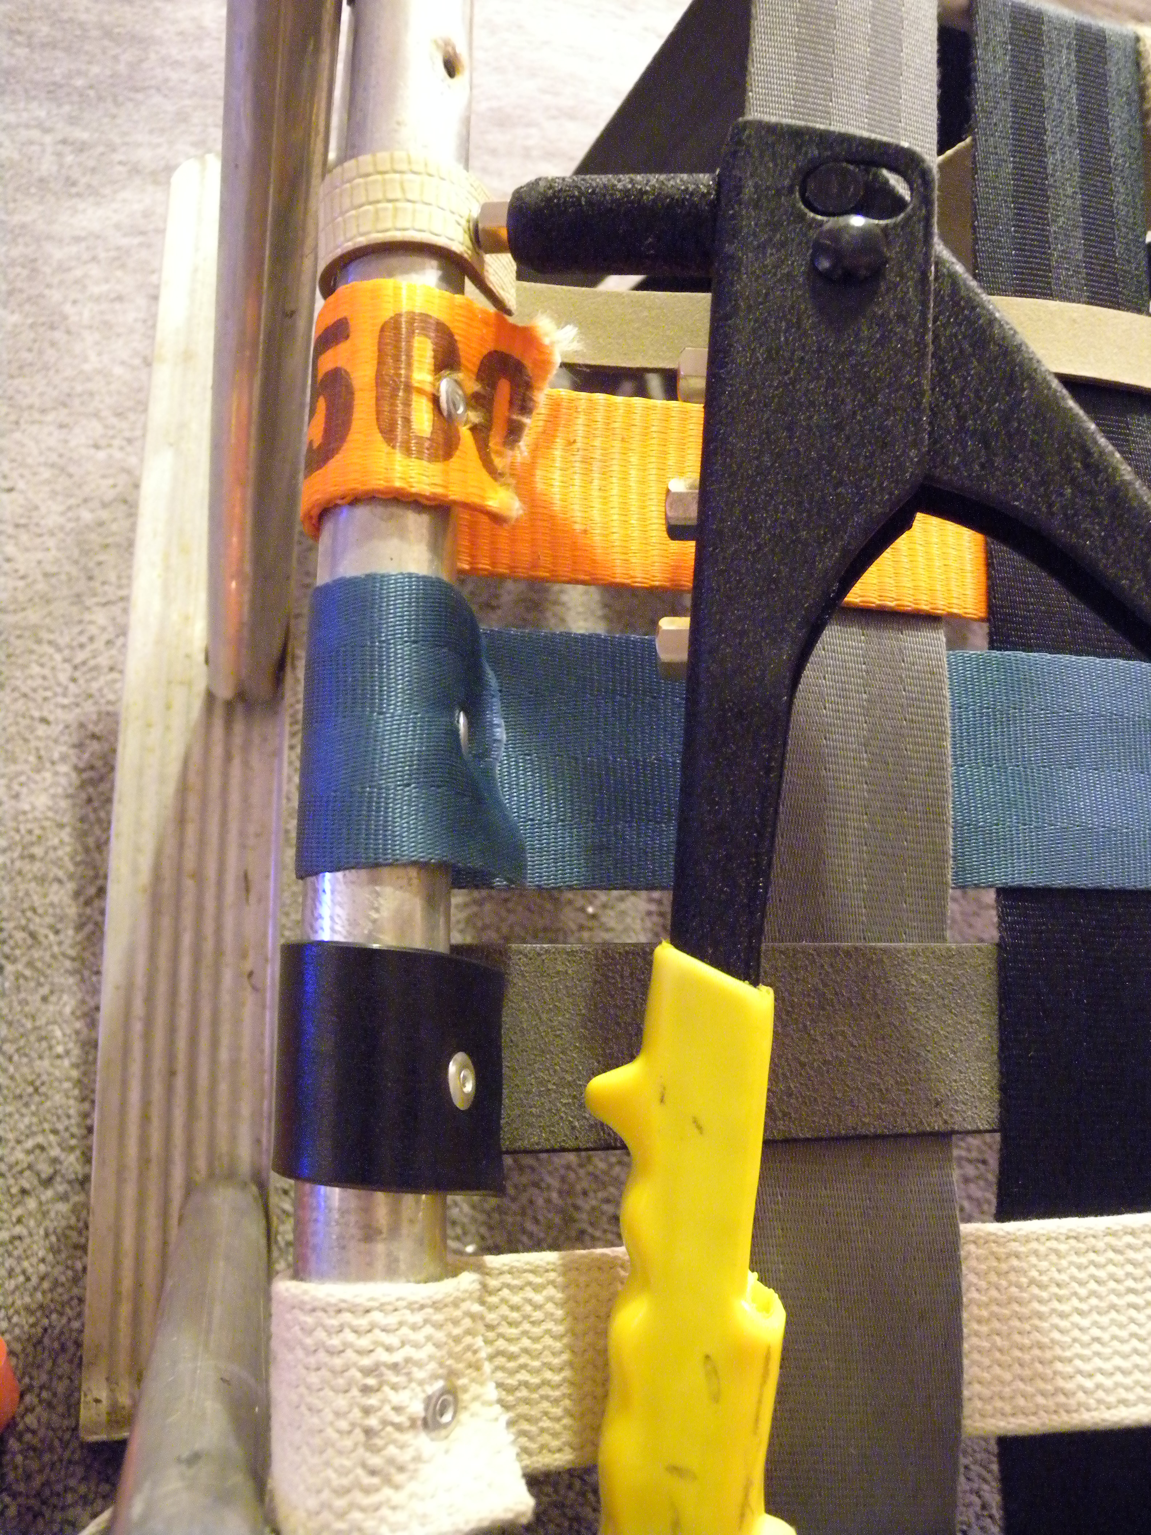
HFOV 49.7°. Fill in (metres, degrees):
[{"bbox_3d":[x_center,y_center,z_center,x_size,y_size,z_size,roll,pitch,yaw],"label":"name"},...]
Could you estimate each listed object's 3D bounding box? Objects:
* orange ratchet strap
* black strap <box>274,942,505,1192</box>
[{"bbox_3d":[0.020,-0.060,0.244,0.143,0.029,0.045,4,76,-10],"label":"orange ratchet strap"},{"bbox_3d":[-0.031,0.050,0.208,0.038,0.029,0.040,1,77,-11],"label":"black strap"}]

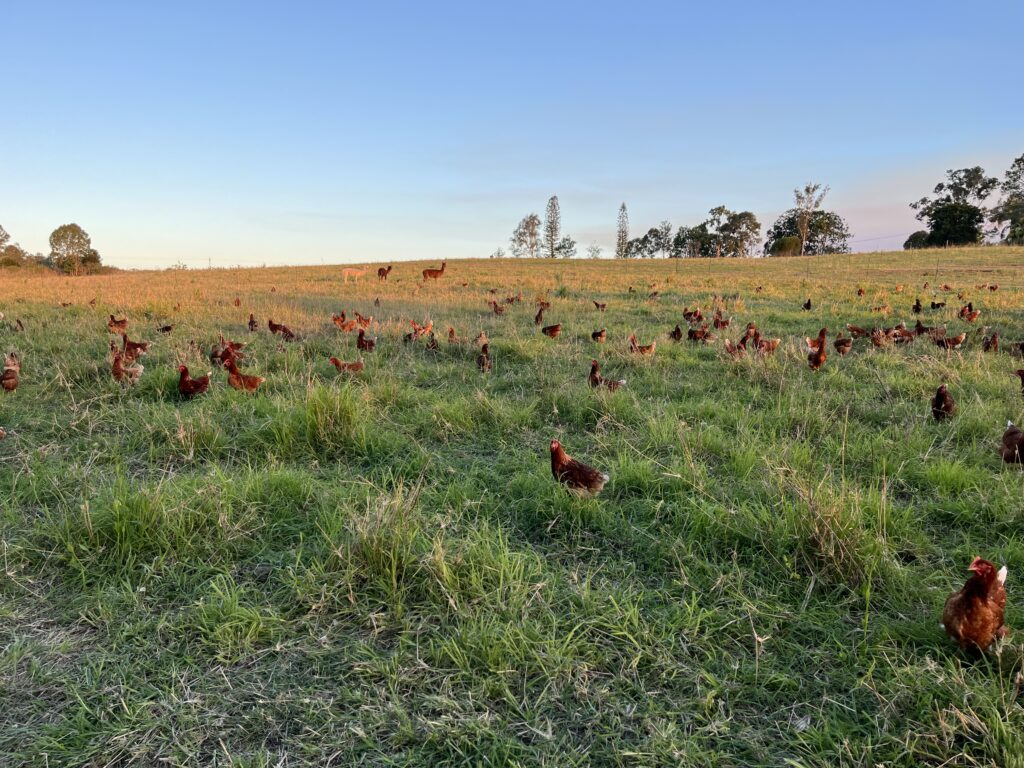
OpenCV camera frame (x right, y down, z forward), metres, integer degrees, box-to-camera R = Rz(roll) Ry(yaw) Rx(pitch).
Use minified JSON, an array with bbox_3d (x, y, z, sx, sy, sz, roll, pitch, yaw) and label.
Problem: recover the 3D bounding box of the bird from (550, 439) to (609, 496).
[{"bbox_3d":[0.421,0.539,4.800,0.390,0.390,0.190,3,9,17],"label":"bird"}]

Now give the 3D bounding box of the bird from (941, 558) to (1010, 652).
[{"bbox_3d":[1.750,0.815,2.900,0.210,0.410,0.380,7,11,41],"label":"bird"}]

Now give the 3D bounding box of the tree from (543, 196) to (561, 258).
[{"bbox_3d":[9.851,-38.468,190.000,3.600,15.800,3.600,0,8,0],"label":"tree"}]

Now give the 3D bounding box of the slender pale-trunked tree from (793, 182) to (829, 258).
[{"bbox_3d":[42.836,-23.384,110.000,4.900,10.900,4.700,0,8,0],"label":"slender pale-trunked tree"}]

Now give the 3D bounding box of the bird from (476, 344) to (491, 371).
[{"bbox_3d":[-0.367,-0.322,9.900,0.190,0.420,0.380,-1,8,-9],"label":"bird"}]

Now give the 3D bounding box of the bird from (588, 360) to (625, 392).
[{"bbox_3d":[1.057,-0.067,8.600,0.410,0.390,0.190,-2,8,-12],"label":"bird"}]

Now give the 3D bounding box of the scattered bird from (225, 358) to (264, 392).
[{"bbox_3d":[-2.956,-0.072,8.500,0.430,0.410,0.200,-1,8,-9],"label":"scattered bird"}]

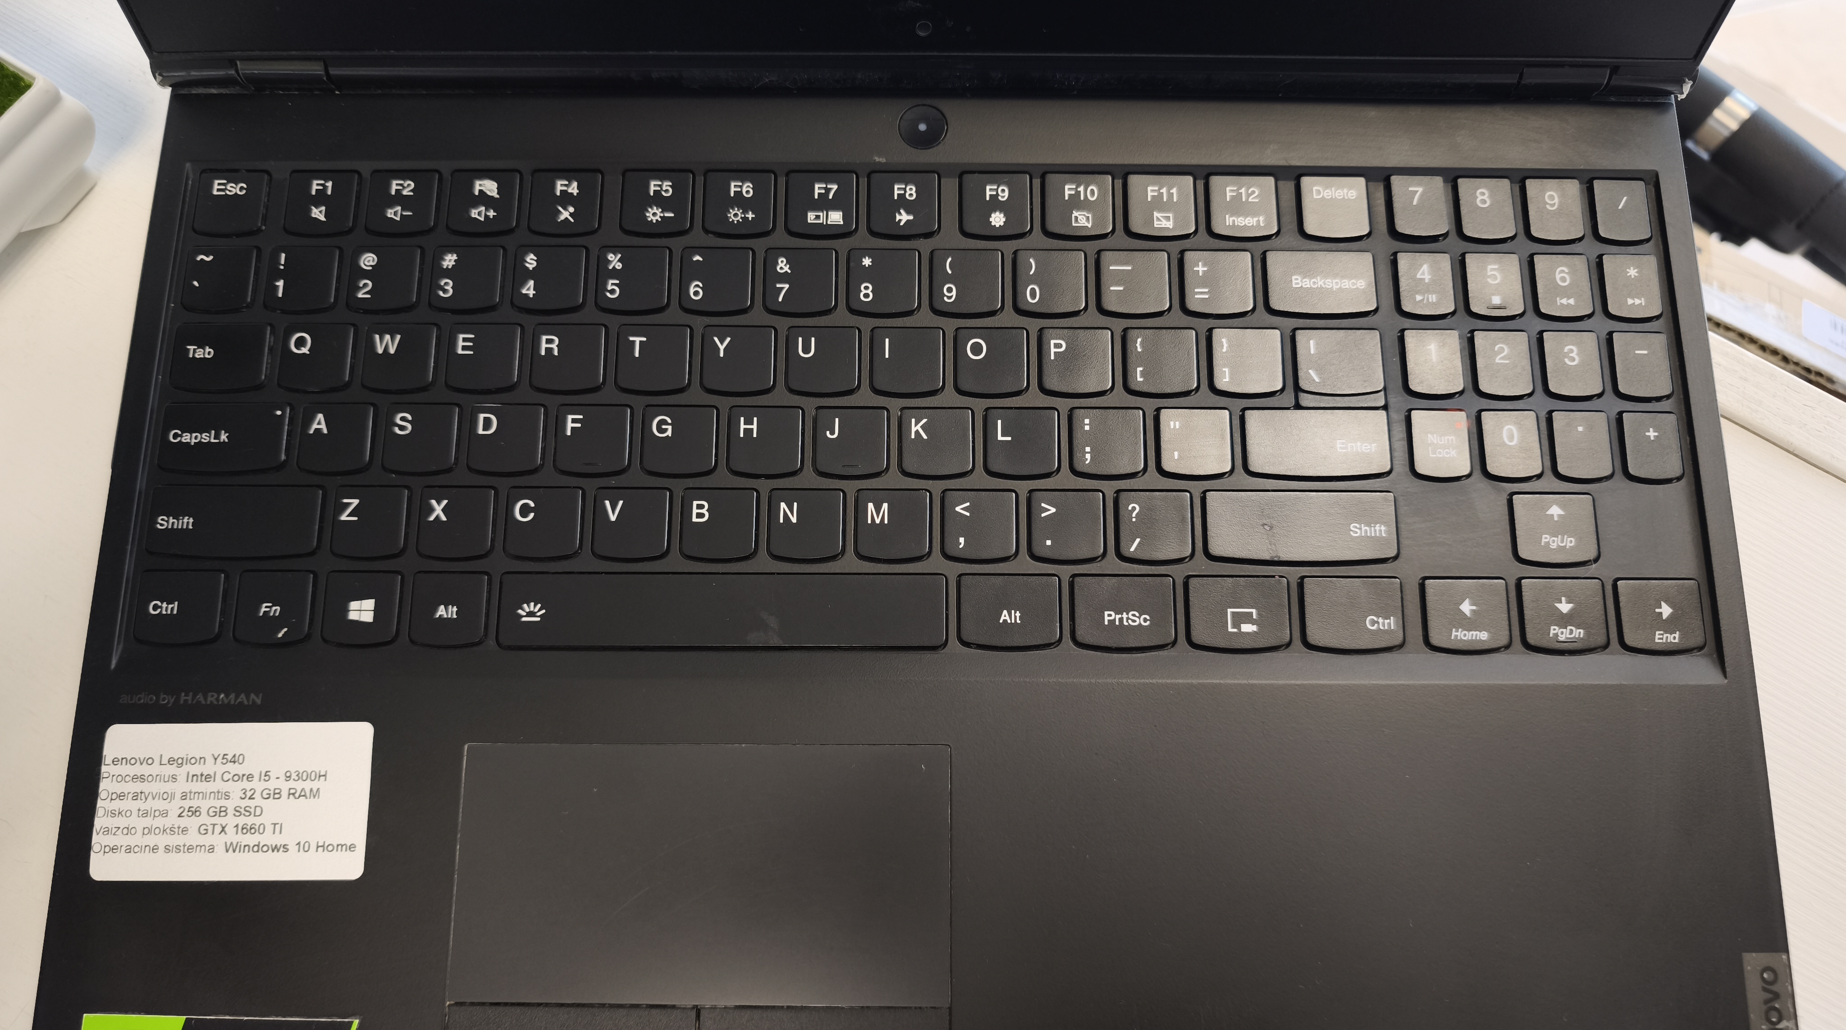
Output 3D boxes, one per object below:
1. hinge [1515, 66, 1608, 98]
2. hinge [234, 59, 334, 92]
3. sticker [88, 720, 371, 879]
[{"bbox_3d":[0.151,-0.104,0.290,0.020,0.009,0.008,0,78,0],"label":"hinge"},{"bbox_3d":[-0.150,-0.105,0.290,0.021,0.009,0.008,0,78,0],"label":"hinge"},{"bbox_3d":[-0.145,0.060,0.258,0.057,0.001,0.032,0,78,0],"label":"sticker"}]

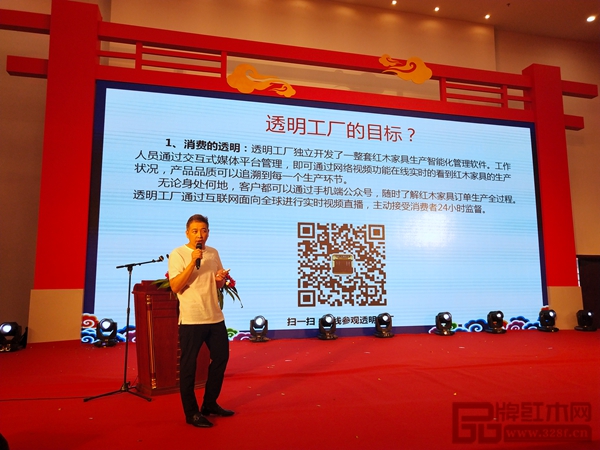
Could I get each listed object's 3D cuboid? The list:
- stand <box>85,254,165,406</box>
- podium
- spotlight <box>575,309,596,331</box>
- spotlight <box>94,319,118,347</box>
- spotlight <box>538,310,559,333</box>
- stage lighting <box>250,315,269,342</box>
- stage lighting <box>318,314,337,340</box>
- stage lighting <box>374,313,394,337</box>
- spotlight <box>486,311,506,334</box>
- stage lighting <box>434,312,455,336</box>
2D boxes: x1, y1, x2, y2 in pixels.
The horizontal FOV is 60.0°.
[{"bbox_3d":[-1.798,1.035,5.382,0.721,1.448,0.639,4,-9,-25],"label":"stand"},{"bbox_3d":[-1.382,1.232,5.805,0.820,1.175,0.520,5,-10,-35],"label":"podium"},{"bbox_3d":[8.571,2.877,15.606,0.410,0.605,0.430,2,-9,-15],"label":"spotlight"},{"bbox_3d":[-4.161,2.328,11.222,0.410,0.605,0.430,1,-8,-8],"label":"spotlight"},{"bbox_3d":[7.385,2.870,15.503,0.410,0.605,0.430,2,-9,-15],"label":"spotlight"},{"bbox_3d":[-0.940,2.453,12.230,0.410,0.605,0.430,2,-9,-15],"label":"stage lighting"},{"bbox_3d":[0.692,2.543,12.930,0.410,0.605,0.430,2,-9,-15],"label":"stage lighting"},{"bbox_3d":[2.195,2.625,13.565,0.410,0.605,0.430,2,-9,-15],"label":"stage lighting"},{"bbox_3d":[5.585,2.785,14.832,0.410,0.605,0.430,2,-9,-15],"label":"spotlight"},{"bbox_3d":[3.949,2.707,14.215,0.410,0.605,0.430,2,-9,-15],"label":"stage lighting"}]

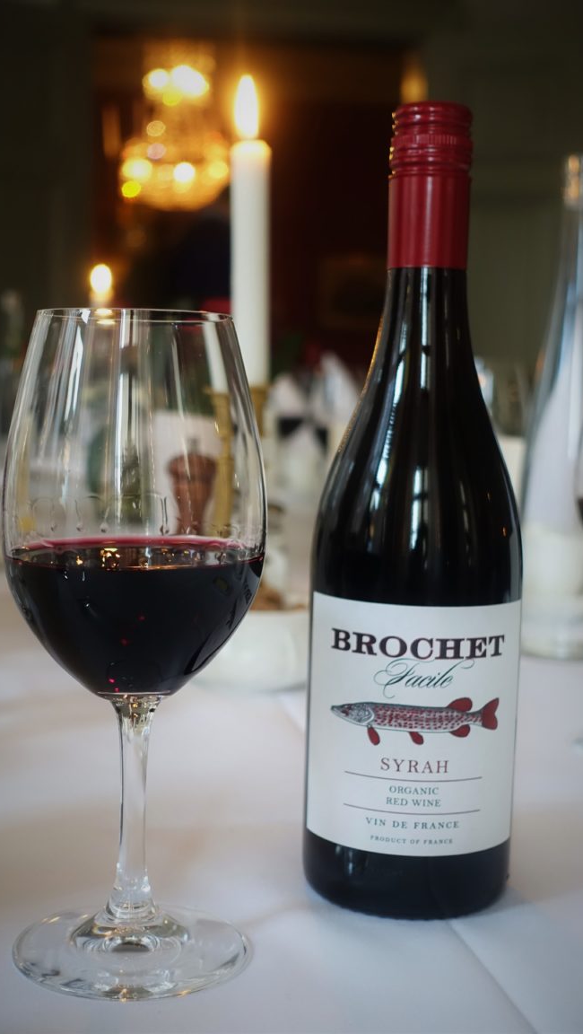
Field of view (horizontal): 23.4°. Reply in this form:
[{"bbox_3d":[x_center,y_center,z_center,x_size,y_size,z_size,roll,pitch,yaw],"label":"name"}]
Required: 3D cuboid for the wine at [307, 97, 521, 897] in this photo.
[{"bbox_3d":[0.049,-0.004,0.539,0.080,0.298,0.080,2,5,3],"label":"wine"}]

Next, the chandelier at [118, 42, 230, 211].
[{"bbox_3d":[-0.730,-2.417,8.700,0.670,1.020,0.670,1,5,0],"label":"chandelier"}]

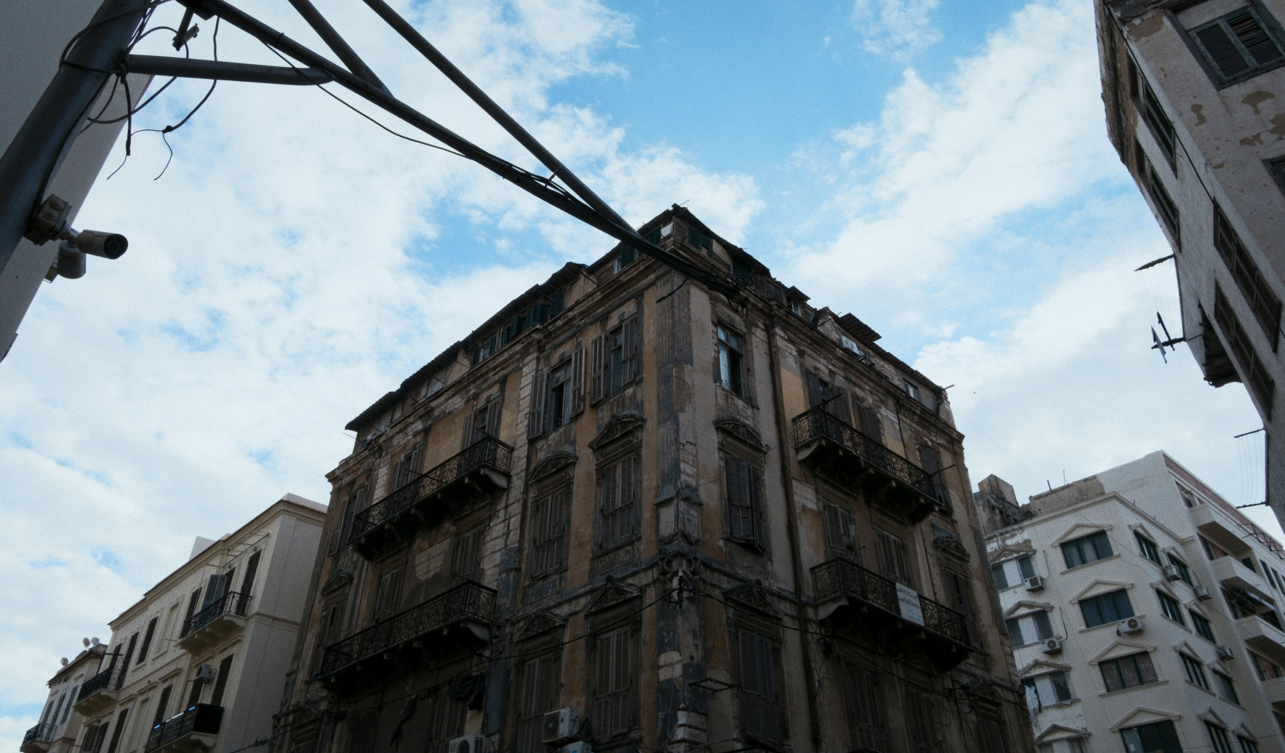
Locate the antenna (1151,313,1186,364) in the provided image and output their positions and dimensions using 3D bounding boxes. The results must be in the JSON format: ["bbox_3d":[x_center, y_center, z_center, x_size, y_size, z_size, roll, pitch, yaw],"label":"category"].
[{"bbox_3d":[9.820,-0.756,16.121,0.542,1.125,0.200,-18,-40,23],"label":"antenna"}]

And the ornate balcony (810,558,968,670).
[{"bbox_3d":[6.912,6.597,23.339,6.000,1.367,0.900,29,-45,-33],"label":"ornate balcony"}]

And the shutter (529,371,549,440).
[{"bbox_3d":[-3.184,0.796,26.274,0.522,2.375,0.050,-21,-41,26],"label":"shutter"}]

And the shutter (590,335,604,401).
[{"bbox_3d":[-1.249,-0.208,24.215,0.550,2.365,0.060,-30,-46,34],"label":"shutter"}]

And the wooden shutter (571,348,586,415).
[{"bbox_3d":[-1.780,0.142,23.520,0.536,2.236,0.050,-30,-46,34],"label":"wooden shutter"}]

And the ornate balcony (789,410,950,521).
[{"bbox_3d":[6.545,2.734,24.467,5.841,1.287,0.916,29,-45,-33],"label":"ornate balcony"}]

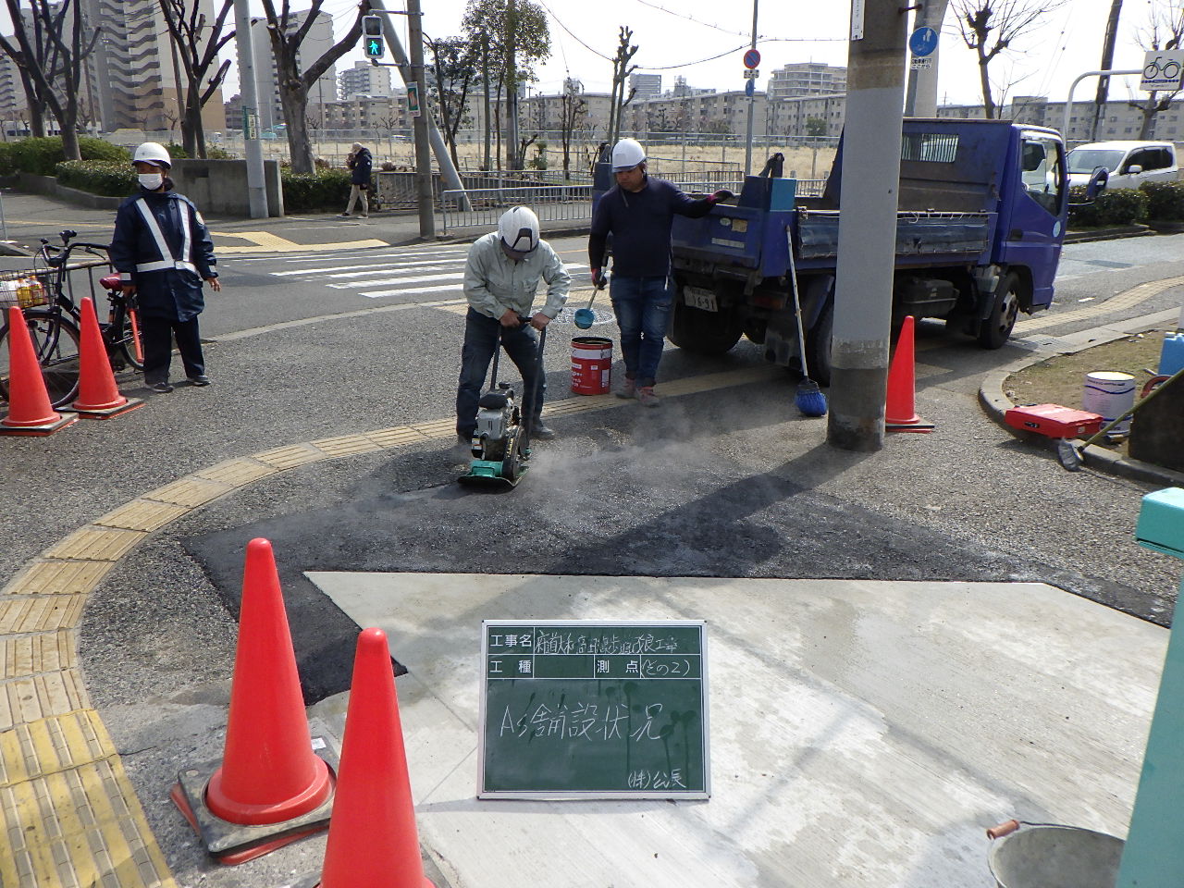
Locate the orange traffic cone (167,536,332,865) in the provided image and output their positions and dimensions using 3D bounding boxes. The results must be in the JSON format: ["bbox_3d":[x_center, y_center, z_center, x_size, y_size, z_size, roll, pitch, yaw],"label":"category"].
[{"bbox_3d":[-0.795,0.561,2.295,0.370,0.705,0.370,-10,20,-31],"label":"orange traffic cone"}]

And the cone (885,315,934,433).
[{"bbox_3d":[1.970,-0.456,6.066,0.400,0.700,0.400,1,16,-3],"label":"cone"}]

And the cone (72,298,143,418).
[{"bbox_3d":[-3.057,-0.538,5.872,0.370,0.705,0.370,3,17,8],"label":"cone"}]

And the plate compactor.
[{"bbox_3d":[-0.448,-0.229,4.918,0.330,0.780,0.750,5,17,12],"label":"plate compactor"}]

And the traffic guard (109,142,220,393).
[{"bbox_3d":[-2.836,-1.164,6.351,0.630,1.630,0.400,-14,23,-40],"label":"traffic guard"}]

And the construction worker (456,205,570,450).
[{"bbox_3d":[-0.426,-0.622,5.238,0.620,1.340,0.680,0,17,-2],"label":"construction worker"}]

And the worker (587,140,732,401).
[{"bbox_3d":[0.464,-1.153,6.464,0.920,1.740,0.460,5,18,12],"label":"worker"}]

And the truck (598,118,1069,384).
[{"bbox_3d":[2.324,-1.819,8.305,4.700,2.000,1.720,-11,23,-40],"label":"truck"}]

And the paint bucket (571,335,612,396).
[{"bbox_3d":[-0.005,-0.558,6.804,0.300,0.370,0.300,2,16,0],"label":"paint bucket"}]

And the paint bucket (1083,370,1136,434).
[{"bbox_3d":[3.257,-0.265,6.017,0.290,0.340,0.290,1,17,0],"label":"paint bucket"}]

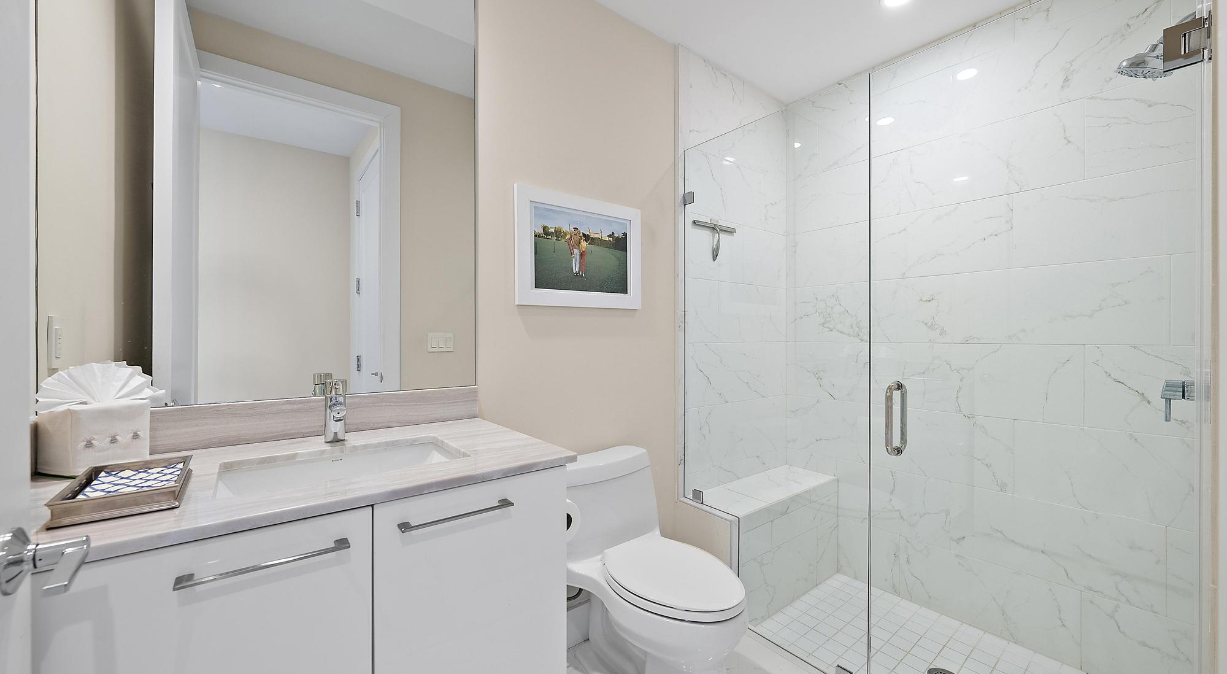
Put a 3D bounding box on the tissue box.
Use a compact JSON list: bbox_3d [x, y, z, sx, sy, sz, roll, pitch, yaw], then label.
[{"bbox_3d":[-0.991,0.190,0.850,0.097,0.122,0.109,0,0,16],"label":"tissue box"}]

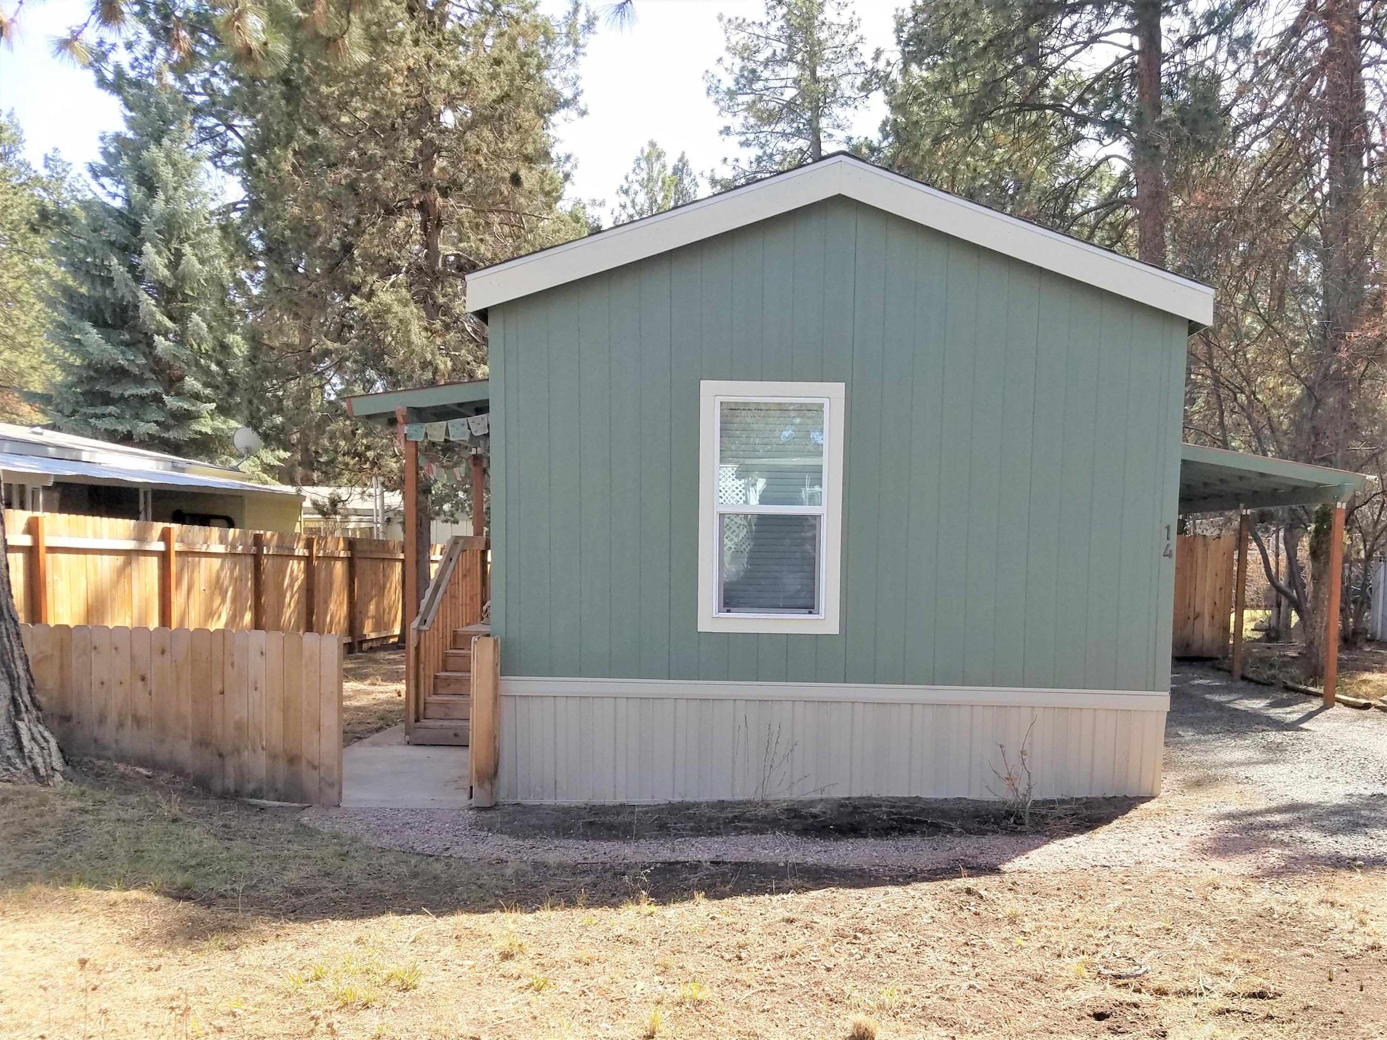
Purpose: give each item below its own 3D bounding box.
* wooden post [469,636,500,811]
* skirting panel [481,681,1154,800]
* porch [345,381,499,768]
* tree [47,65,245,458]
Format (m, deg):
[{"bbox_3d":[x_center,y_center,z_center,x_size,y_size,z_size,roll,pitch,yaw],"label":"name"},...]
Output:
[{"bbox_3d":[-1.414,1.370,7.060,0.180,1.160,0.160,1,1,2],"label":"wooden post"},{"bbox_3d":[0.916,1.535,7.130,4.620,0.820,0.080,1,1,2],"label":"skirting panel"},{"bbox_3d":[-2.059,0.346,10.055,1.558,3.080,3.300,1,1,2],"label":"porch"},{"bbox_3d":[-13.701,-4.773,26.172,5.100,13.151,5.100,1,1,2],"label":"tree"}]

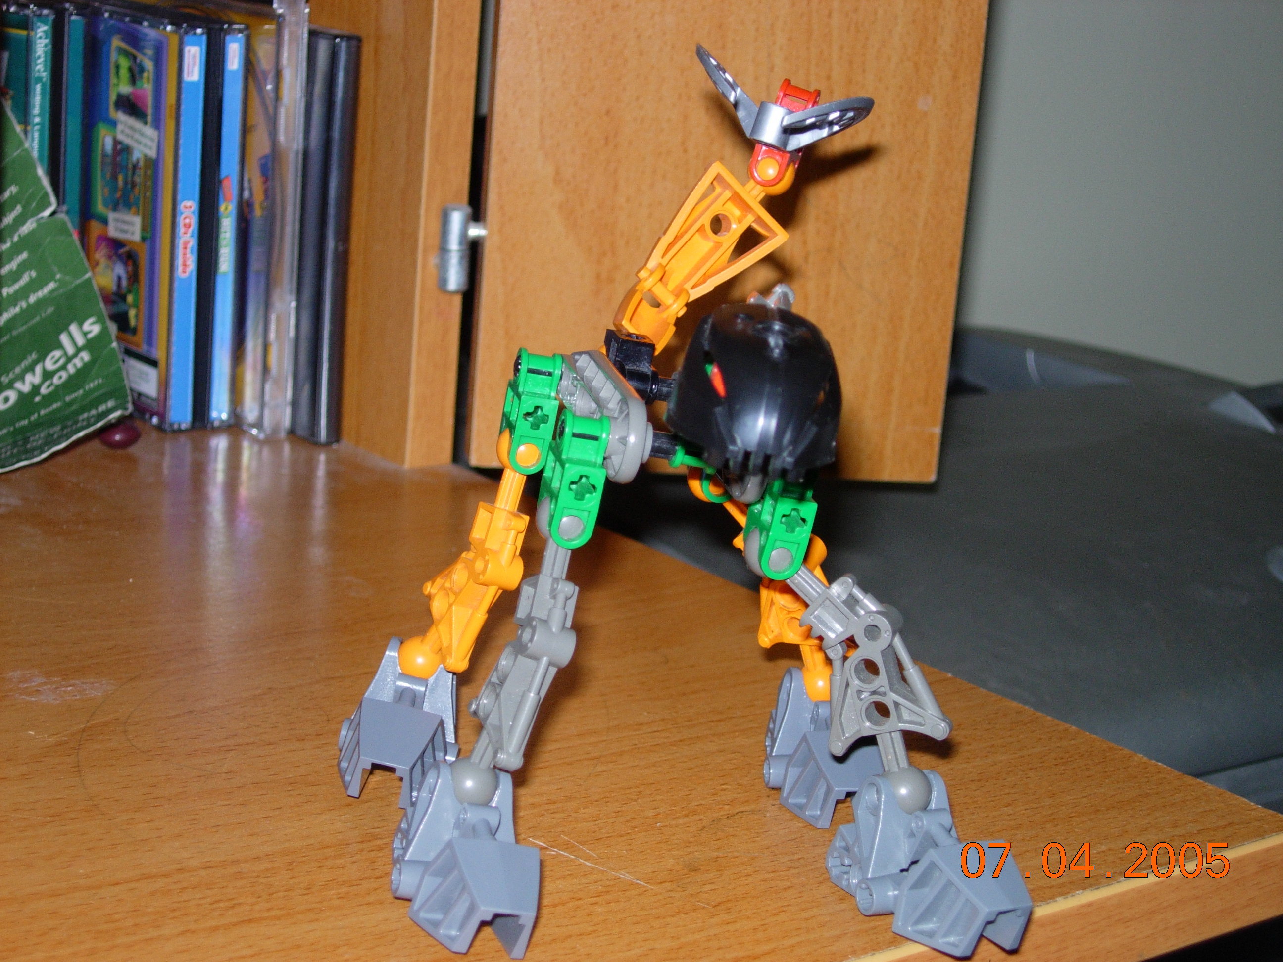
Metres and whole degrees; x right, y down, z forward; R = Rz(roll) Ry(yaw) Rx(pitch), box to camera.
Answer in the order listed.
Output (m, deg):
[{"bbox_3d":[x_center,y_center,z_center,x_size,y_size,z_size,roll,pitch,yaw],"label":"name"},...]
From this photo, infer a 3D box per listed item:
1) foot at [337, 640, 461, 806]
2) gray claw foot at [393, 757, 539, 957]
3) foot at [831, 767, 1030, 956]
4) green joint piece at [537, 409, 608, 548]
[{"bbox_3d":[-0.048,0.048,0.542,0.024,0.023,0.045,13,17,1],"label":"foot"},{"bbox_3d":[-0.029,0.066,0.474,0.024,0.023,0.045,10,12,-22],"label":"gray claw foot"},{"bbox_3d":[0.054,0.069,0.489,0.024,0.023,0.045,-1,14,-30],"label":"foot"},{"bbox_3d":[-0.012,0.000,0.494,0.008,0.024,0.013,7,14,-18],"label":"green joint piece"}]

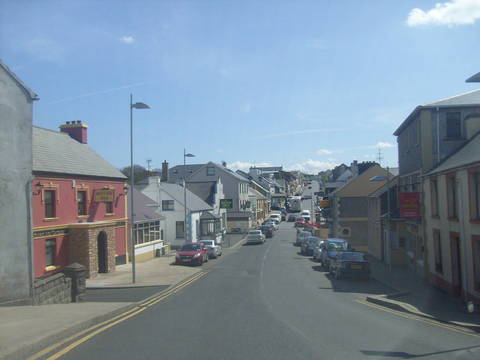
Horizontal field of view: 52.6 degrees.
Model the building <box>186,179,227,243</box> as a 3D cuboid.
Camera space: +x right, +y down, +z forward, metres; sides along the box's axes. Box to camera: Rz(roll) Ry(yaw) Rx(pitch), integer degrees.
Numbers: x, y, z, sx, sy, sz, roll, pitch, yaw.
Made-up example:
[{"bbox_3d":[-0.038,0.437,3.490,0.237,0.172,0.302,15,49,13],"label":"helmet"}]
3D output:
[{"bbox_3d":[-6.500,3.650,61.600,8.000,7.600,8.500,-1,-2,7],"label":"building"}]

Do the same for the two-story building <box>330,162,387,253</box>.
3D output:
[{"bbox_3d":[13.300,2.750,49.600,7.500,8.200,8.000,-1,-2,6],"label":"two-story building"}]

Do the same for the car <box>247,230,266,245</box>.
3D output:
[{"bbox_3d":[1.905,6.476,55.533,1.740,1.450,4.400,-1,-3,7],"label":"car"}]

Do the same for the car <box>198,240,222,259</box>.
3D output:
[{"bbox_3d":[-2.674,5.977,42.255,1.730,1.450,4.300,-1,-4,5],"label":"car"}]

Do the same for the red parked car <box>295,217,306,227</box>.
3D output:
[{"bbox_3d":[9.591,6.685,77.012,1.750,1.470,4.200,-1,-1,7],"label":"red parked car"}]

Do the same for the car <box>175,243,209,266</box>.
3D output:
[{"bbox_3d":[-3.382,5.193,34.263,1.760,1.480,4.250,-1,-5,3],"label":"car"}]

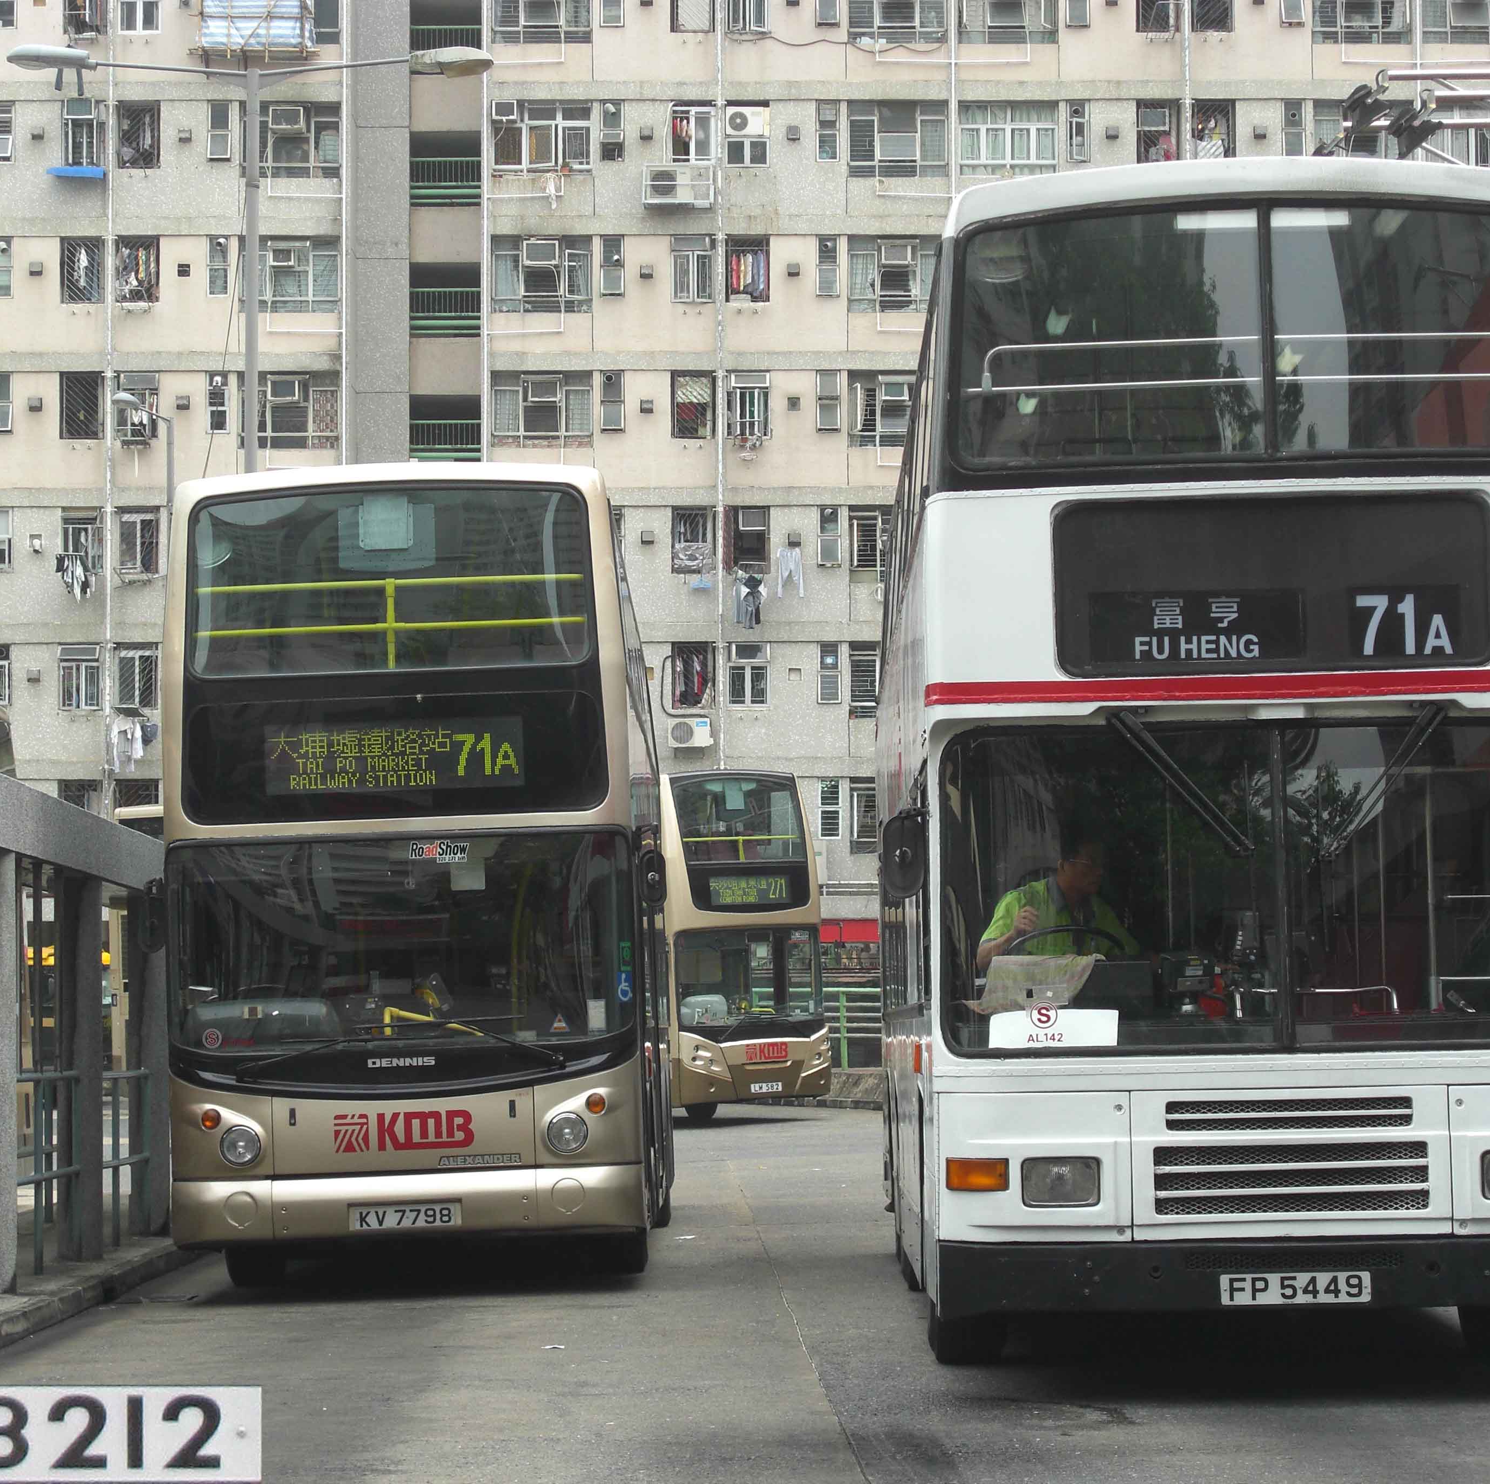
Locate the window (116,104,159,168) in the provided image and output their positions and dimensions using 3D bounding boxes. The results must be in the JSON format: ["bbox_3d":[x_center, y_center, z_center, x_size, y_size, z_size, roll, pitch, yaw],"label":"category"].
[{"bbox_3d":[-12.068,-12.068,91.069,0.862,1.339,0.150,0,-4,0],"label":"window"}]

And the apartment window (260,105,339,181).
[{"bbox_3d":[-9.010,-11.927,90.813,1.970,1.558,0.150,0,-4,0],"label":"apartment window"}]

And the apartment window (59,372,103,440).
[{"bbox_3d":[-13.133,-6.643,90.457,0.865,1.342,0.150,0,-4,0],"label":"apartment window"}]

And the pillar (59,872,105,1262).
[{"bbox_3d":[-3.673,1.800,25.300,0.260,2.140,0.260,0,-4,-1],"label":"pillar"}]

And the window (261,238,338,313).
[{"bbox_3d":[-9.015,-9.245,90.632,1.951,1.506,0.150,0,-4,0],"label":"window"}]

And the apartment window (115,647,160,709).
[{"bbox_3d":[-11.969,-1.295,90.095,0.891,1.286,0.150,0,-4,0],"label":"apartment window"}]

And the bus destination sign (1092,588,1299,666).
[{"bbox_3d":[1.631,-0.410,16.520,0.773,0.265,0.060,-1,-4,2],"label":"bus destination sign"}]

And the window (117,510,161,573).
[{"bbox_3d":[-12.003,-3.947,90.520,0.872,1.261,0.150,0,-4,0],"label":"window"}]

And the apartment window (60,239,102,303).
[{"bbox_3d":[-13.160,-9.330,90.638,0.867,1.301,0.150,0,-4,0],"label":"apartment window"}]

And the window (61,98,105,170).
[{"bbox_3d":[-13.176,-12.098,91.068,0.892,1.401,0.200,0,-4,0],"label":"window"}]

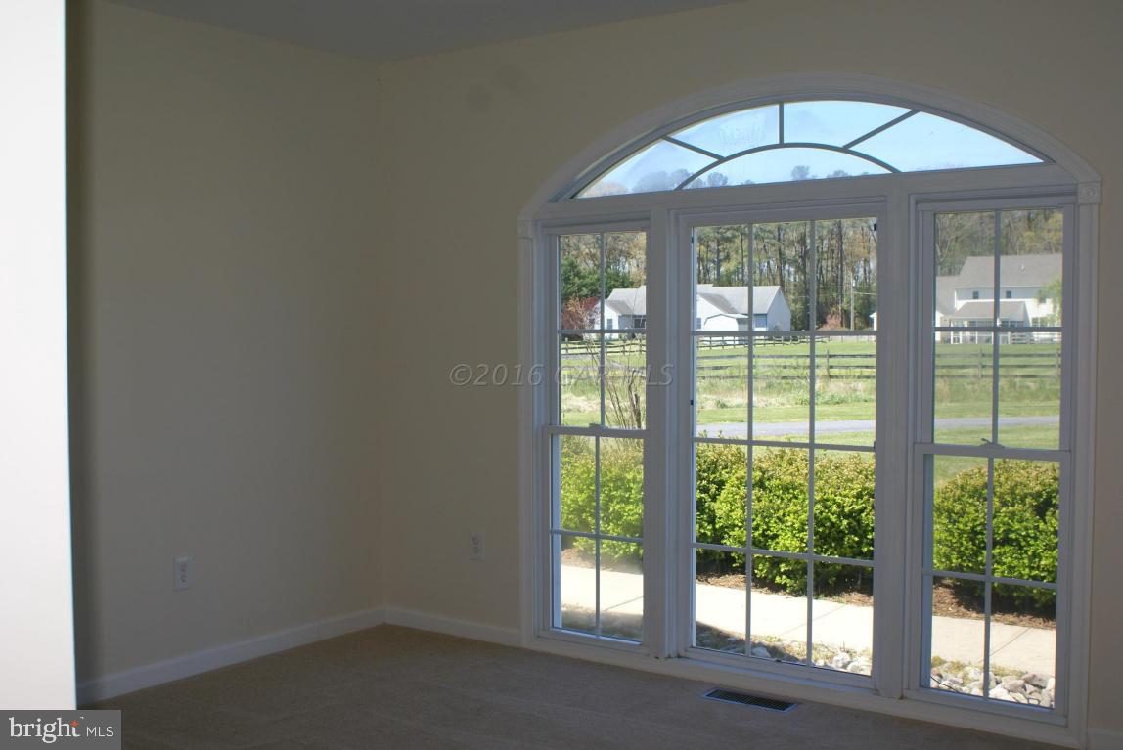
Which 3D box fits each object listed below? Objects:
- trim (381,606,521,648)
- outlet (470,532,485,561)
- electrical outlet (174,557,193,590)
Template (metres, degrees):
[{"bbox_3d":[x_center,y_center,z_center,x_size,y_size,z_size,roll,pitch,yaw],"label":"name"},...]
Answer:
[{"bbox_3d":[-0.478,1.061,5.116,0.750,0.080,0.018,1,2,36],"label":"trim"},{"bbox_3d":[-0.348,0.706,5.014,0.073,0.116,0.010,1,2,36],"label":"outlet"},{"bbox_3d":[-1.391,0.731,4.488,0.010,0.116,0.073,1,2,36],"label":"electrical outlet"}]

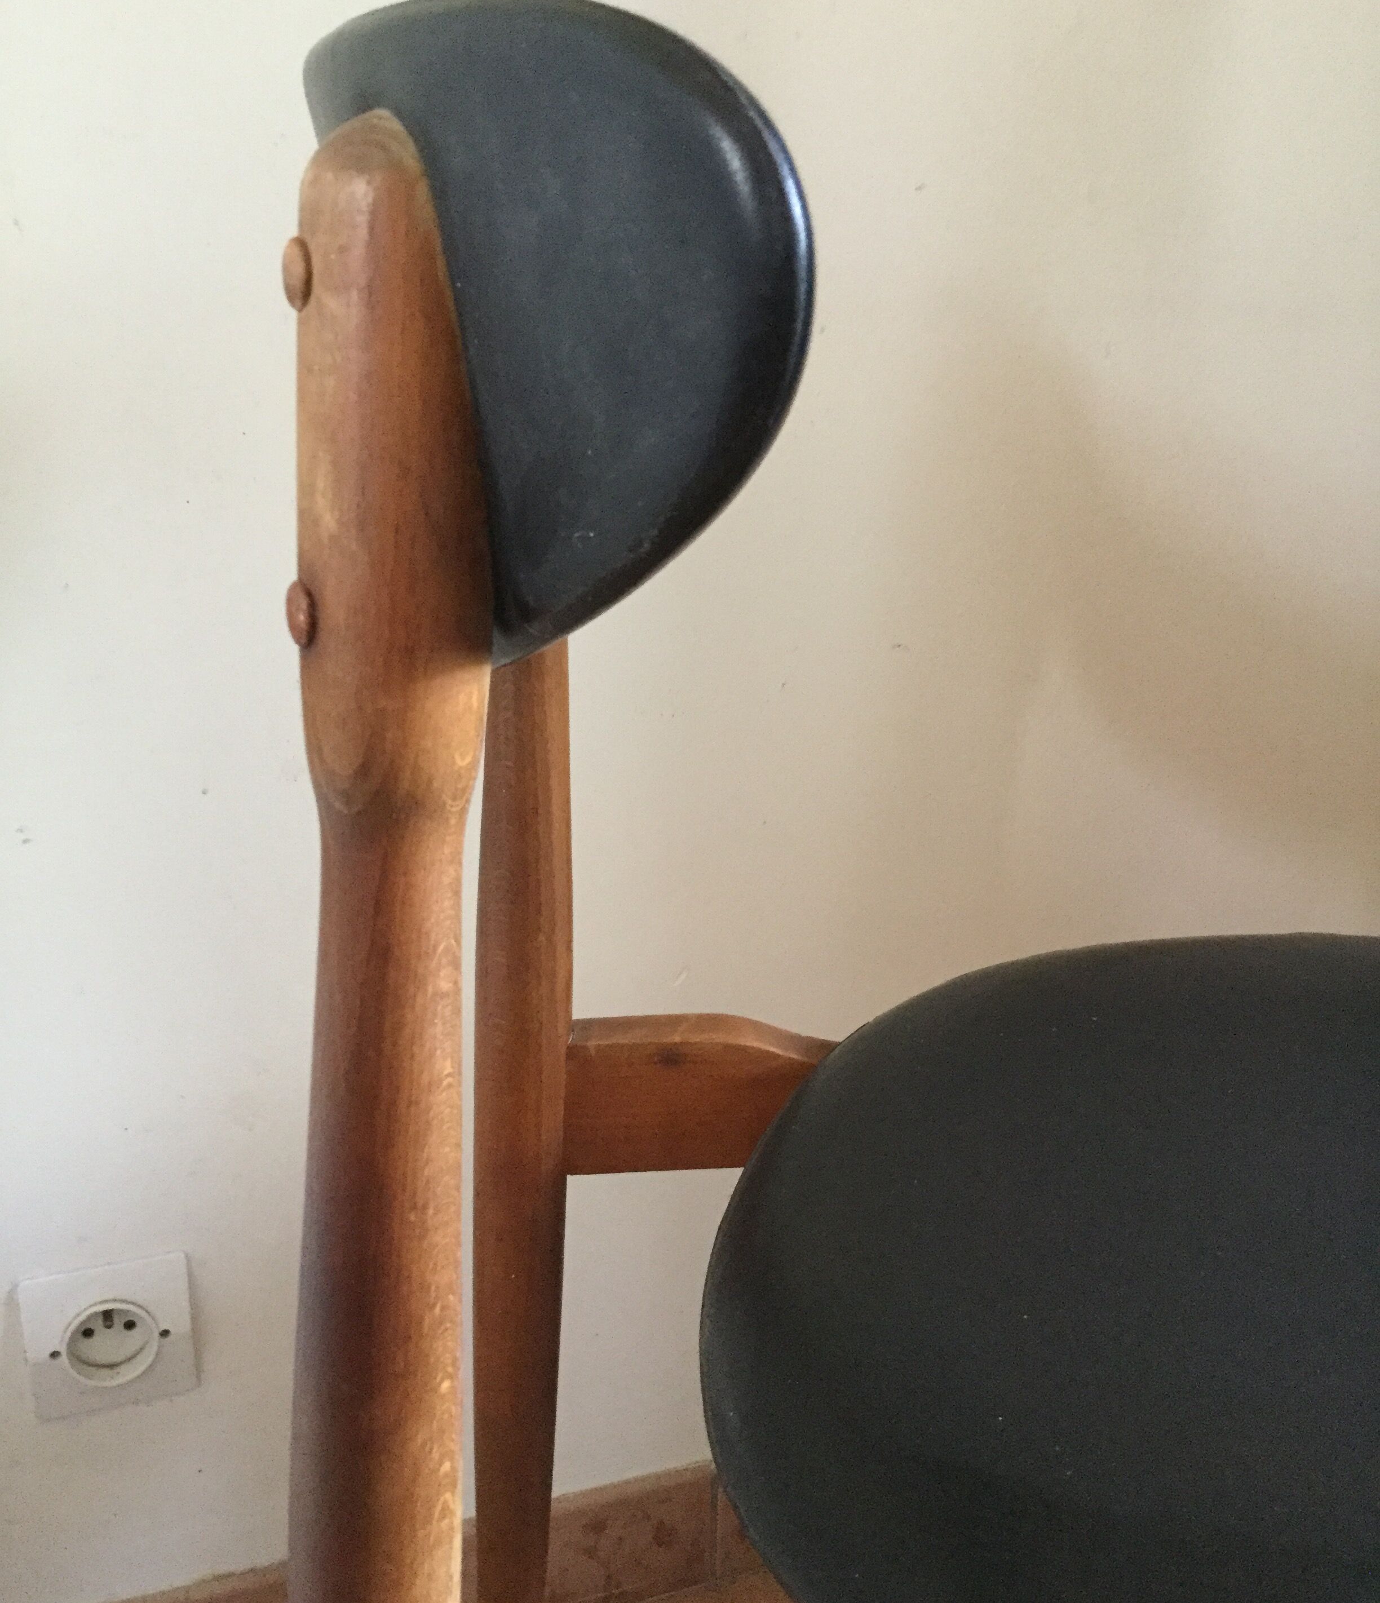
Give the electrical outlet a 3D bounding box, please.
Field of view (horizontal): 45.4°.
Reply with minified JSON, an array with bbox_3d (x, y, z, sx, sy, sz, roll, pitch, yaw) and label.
[{"bbox_3d":[-0.280,0.261,0.799,0.076,0.076,0.012,-6,16,-19],"label":"electrical outlet"}]

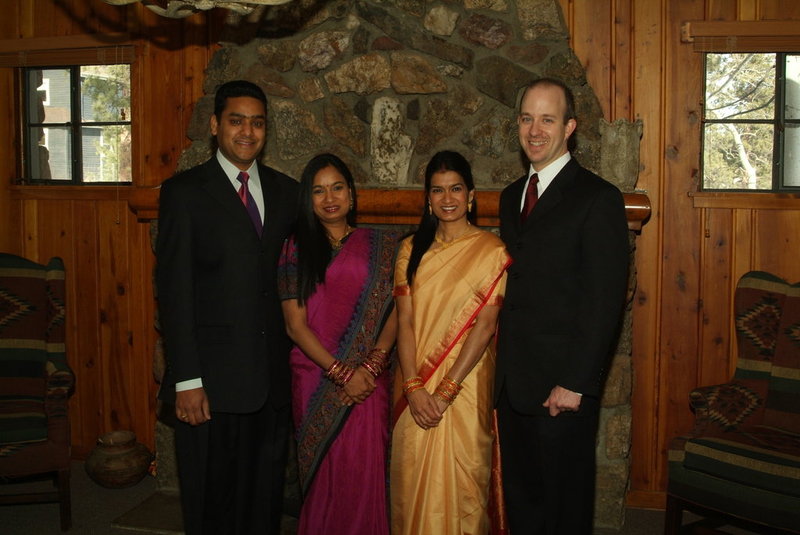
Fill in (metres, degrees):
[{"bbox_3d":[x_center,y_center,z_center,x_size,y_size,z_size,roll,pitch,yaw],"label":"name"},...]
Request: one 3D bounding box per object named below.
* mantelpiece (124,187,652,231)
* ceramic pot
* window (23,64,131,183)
[{"bbox_3d":[-0.082,-0.253,4.025,2.240,0.165,0.280,2,6,14],"label":"mantelpiece"},{"bbox_3d":[-1.353,0.921,4.485,0.295,0.240,0.295,0,6,0],"label":"ceramic pot"},{"bbox_3d":[-1.635,-0.725,4.735,0.610,0.610,0.070,2,6,14],"label":"window"}]

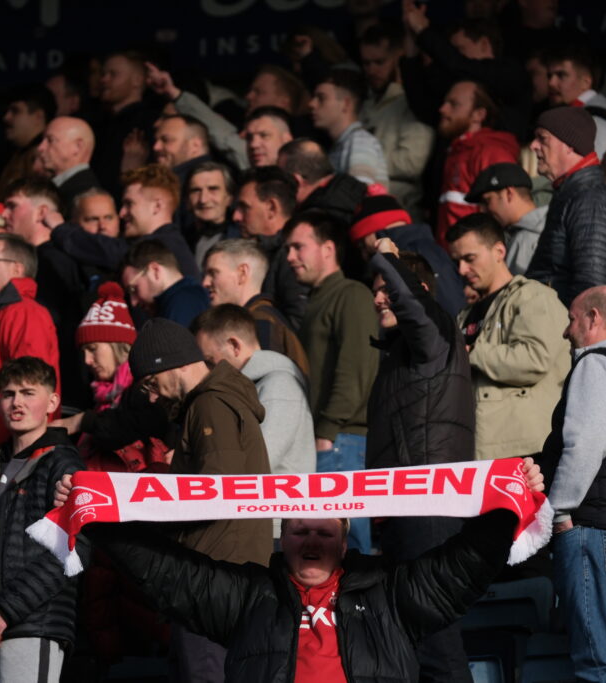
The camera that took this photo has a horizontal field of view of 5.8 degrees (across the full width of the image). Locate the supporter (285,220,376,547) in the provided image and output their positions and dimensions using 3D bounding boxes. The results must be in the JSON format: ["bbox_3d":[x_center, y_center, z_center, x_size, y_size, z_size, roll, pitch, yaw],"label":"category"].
[{"bbox_3d":[0.095,0.464,19.230,0.330,1.780,0.500,2,-5,-22],"label":"supporter"}]

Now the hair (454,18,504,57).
[{"bbox_3d":[0.679,-1.176,23.100,0.200,0.140,0.170,6,-9,-39],"label":"hair"}]

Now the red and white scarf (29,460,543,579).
[{"bbox_3d":[-0.033,0.460,15.600,1.360,0.300,0.140,-1,-5,7],"label":"red and white scarf"}]

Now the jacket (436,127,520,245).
[{"bbox_3d":[0.659,-0.454,22.273,0.330,0.700,0.500,2,-5,-22],"label":"jacket"}]

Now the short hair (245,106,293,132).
[{"bbox_3d":[-0.119,-0.795,21.900,0.165,0.140,0.190,-3,-5,30],"label":"short hair"}]

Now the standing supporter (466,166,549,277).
[{"bbox_3d":[0.719,0.236,20.296,0.360,1.700,0.500,3,-8,-25],"label":"standing supporter"}]

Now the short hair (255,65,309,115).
[{"bbox_3d":[-0.079,-0.966,23.000,0.210,0.190,0.170,1,-5,-17],"label":"short hair"}]

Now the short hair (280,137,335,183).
[{"bbox_3d":[0.009,-0.629,21.000,0.195,0.155,0.165,-2,-5,28],"label":"short hair"}]

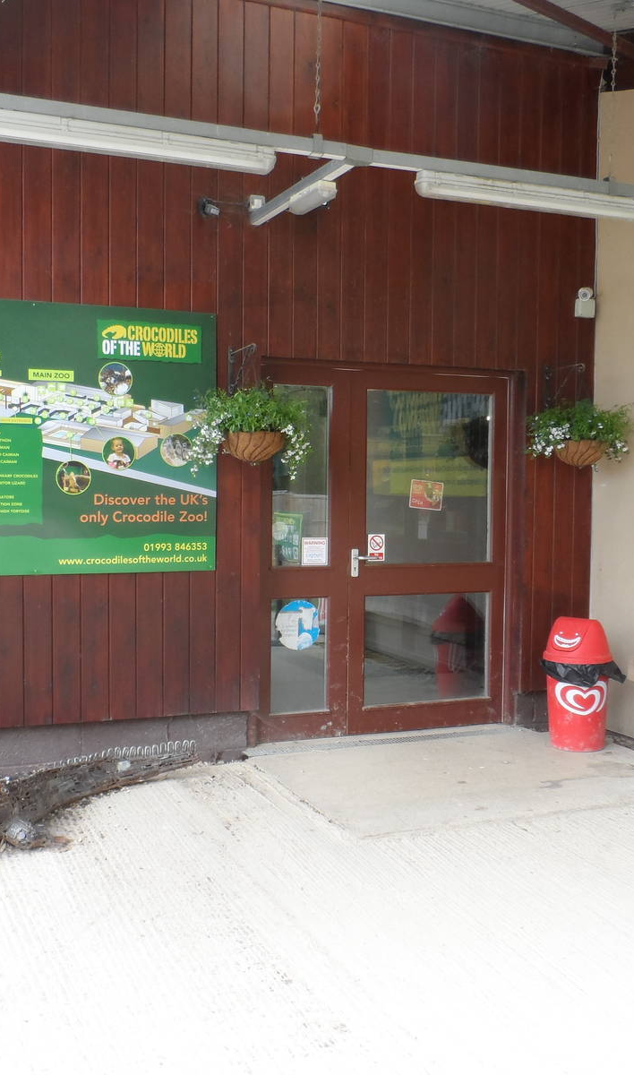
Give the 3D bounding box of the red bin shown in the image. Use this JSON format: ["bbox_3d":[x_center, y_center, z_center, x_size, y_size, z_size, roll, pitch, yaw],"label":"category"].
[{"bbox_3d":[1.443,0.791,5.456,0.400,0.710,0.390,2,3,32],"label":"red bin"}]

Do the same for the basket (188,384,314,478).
[{"bbox_3d":[-0.327,-0.521,4.840,0.580,0.450,0.540,1,3,0],"label":"basket"}]

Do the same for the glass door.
[{"bbox_3d":[0.402,0.084,5.606,1.519,2.077,0.070,0,3,-20],"label":"glass door"}]

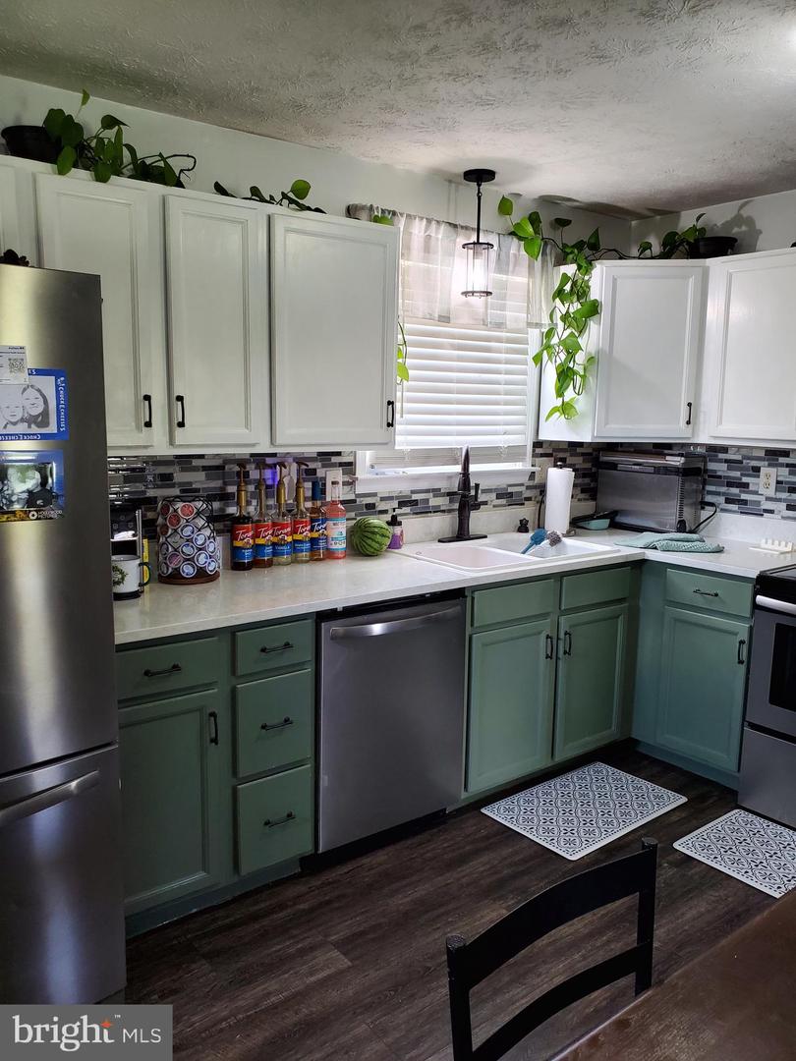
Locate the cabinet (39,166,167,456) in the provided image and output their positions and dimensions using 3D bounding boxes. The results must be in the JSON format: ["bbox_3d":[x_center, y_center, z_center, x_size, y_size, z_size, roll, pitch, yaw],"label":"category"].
[{"bbox_3d":[-0.896,-0.602,2.326,0.330,0.725,0.325,-6,11,-36],"label":"cabinet"}]

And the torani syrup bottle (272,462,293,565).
[{"bbox_3d":[-0.420,-0.061,2.894,0.075,0.371,0.075,-3,10,-24],"label":"torani syrup bottle"}]

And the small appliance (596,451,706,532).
[{"bbox_3d":[1.211,-0.188,3.896,0.210,0.380,0.490,-6,11,-36],"label":"small appliance"}]

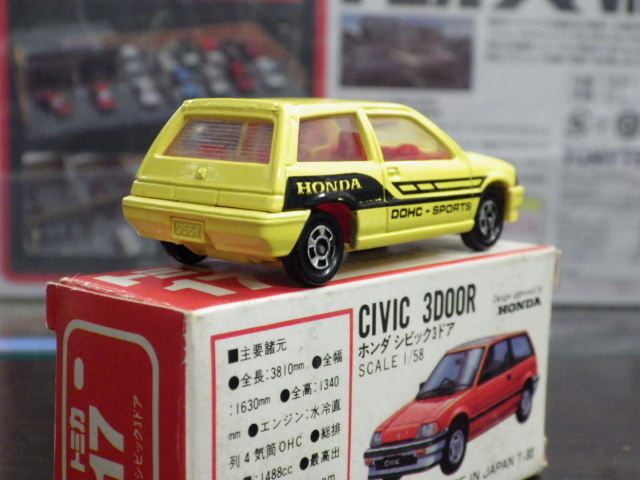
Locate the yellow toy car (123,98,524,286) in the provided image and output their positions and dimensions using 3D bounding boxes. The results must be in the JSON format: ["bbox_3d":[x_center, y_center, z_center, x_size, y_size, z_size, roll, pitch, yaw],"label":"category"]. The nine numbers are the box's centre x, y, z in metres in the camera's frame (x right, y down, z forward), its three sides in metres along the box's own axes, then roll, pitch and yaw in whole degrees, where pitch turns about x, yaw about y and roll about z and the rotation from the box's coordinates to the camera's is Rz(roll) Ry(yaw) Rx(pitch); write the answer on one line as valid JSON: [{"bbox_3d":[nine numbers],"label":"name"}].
[{"bbox_3d":[0.004,-0.009,0.168,0.028,0.024,0.067,8,11,39],"label":"yellow toy car"}]

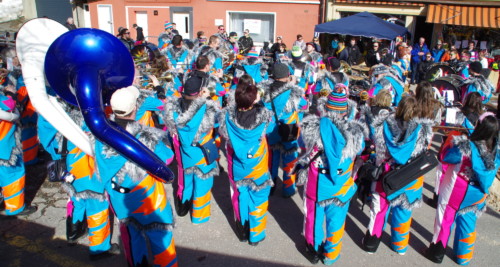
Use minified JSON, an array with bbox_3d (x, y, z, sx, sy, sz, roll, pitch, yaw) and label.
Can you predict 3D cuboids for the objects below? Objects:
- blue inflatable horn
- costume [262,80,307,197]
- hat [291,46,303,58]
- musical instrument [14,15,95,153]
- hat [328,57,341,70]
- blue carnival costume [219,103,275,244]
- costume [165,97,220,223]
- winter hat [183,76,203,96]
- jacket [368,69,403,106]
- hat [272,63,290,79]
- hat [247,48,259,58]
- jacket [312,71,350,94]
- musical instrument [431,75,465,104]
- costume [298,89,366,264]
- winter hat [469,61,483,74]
[{"bbox_3d":[-1.081,-0.217,2.900,0.920,1.100,0.720,-1,17,-8],"label":"blue inflatable horn"},{"bbox_3d":[0.455,0.056,5.034,0.560,1.520,0.450,8,18,17],"label":"costume"},{"bbox_3d":[0.892,-1.531,7.100,0.210,0.220,0.220,4,17,10],"label":"hat"},{"bbox_3d":[-1.685,-0.391,3.400,0.900,1.120,0.700,2,17,3],"label":"musical instrument"},{"bbox_3d":[1.355,-1.118,6.000,0.200,0.210,0.220,-3,18,-15],"label":"hat"},{"bbox_3d":[-0.045,0.416,4.014,0.560,1.470,0.450,7,18,14],"label":"blue carnival costume"},{"bbox_3d":[-0.665,0.301,4.330,0.620,1.500,0.450,3,17,5],"label":"costume"},{"bbox_3d":[-0.617,-0.509,4.050,0.200,0.190,0.230,13,21,34],"label":"winter hat"},{"bbox_3d":[2.241,-0.701,6.100,0.450,0.750,0.580,14,21,37],"label":"jacket"},{"bbox_3d":[0.391,-0.779,4.650,0.200,0.200,0.220,6,18,15],"label":"hat"},{"bbox_3d":[0.047,-1.497,7.000,0.210,0.200,0.220,1,17,0],"label":"hat"},{"bbox_3d":[1.355,-0.654,6.300,0.580,0.720,0.420,8,18,17],"label":"jacket"},{"bbox_3d":[3.527,-0.800,6.700,0.380,0.560,0.560,-13,23,-41],"label":"musical instrument"},{"bbox_3d":[0.751,0.419,3.669,0.620,1.600,0.450,4,17,6],"label":"costume"},{"bbox_3d":[4.064,-1.193,6.750,0.250,0.220,0.210,11,19,28],"label":"winter hat"}]

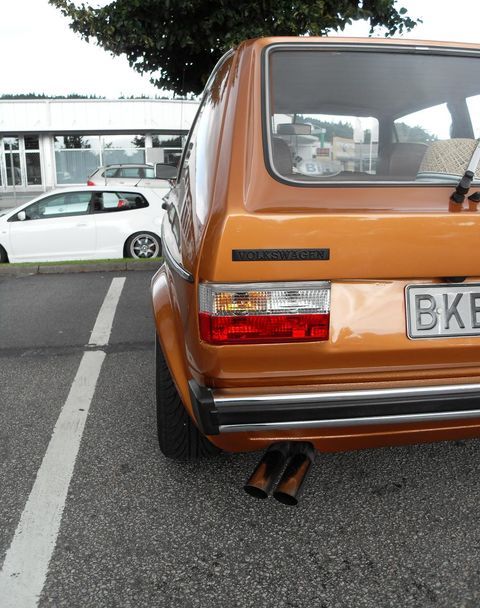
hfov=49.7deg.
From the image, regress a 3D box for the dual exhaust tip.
[{"bbox_3d":[0.087,0.350,1.085,0.108,0.058,0.185,6,12,15],"label":"dual exhaust tip"}]

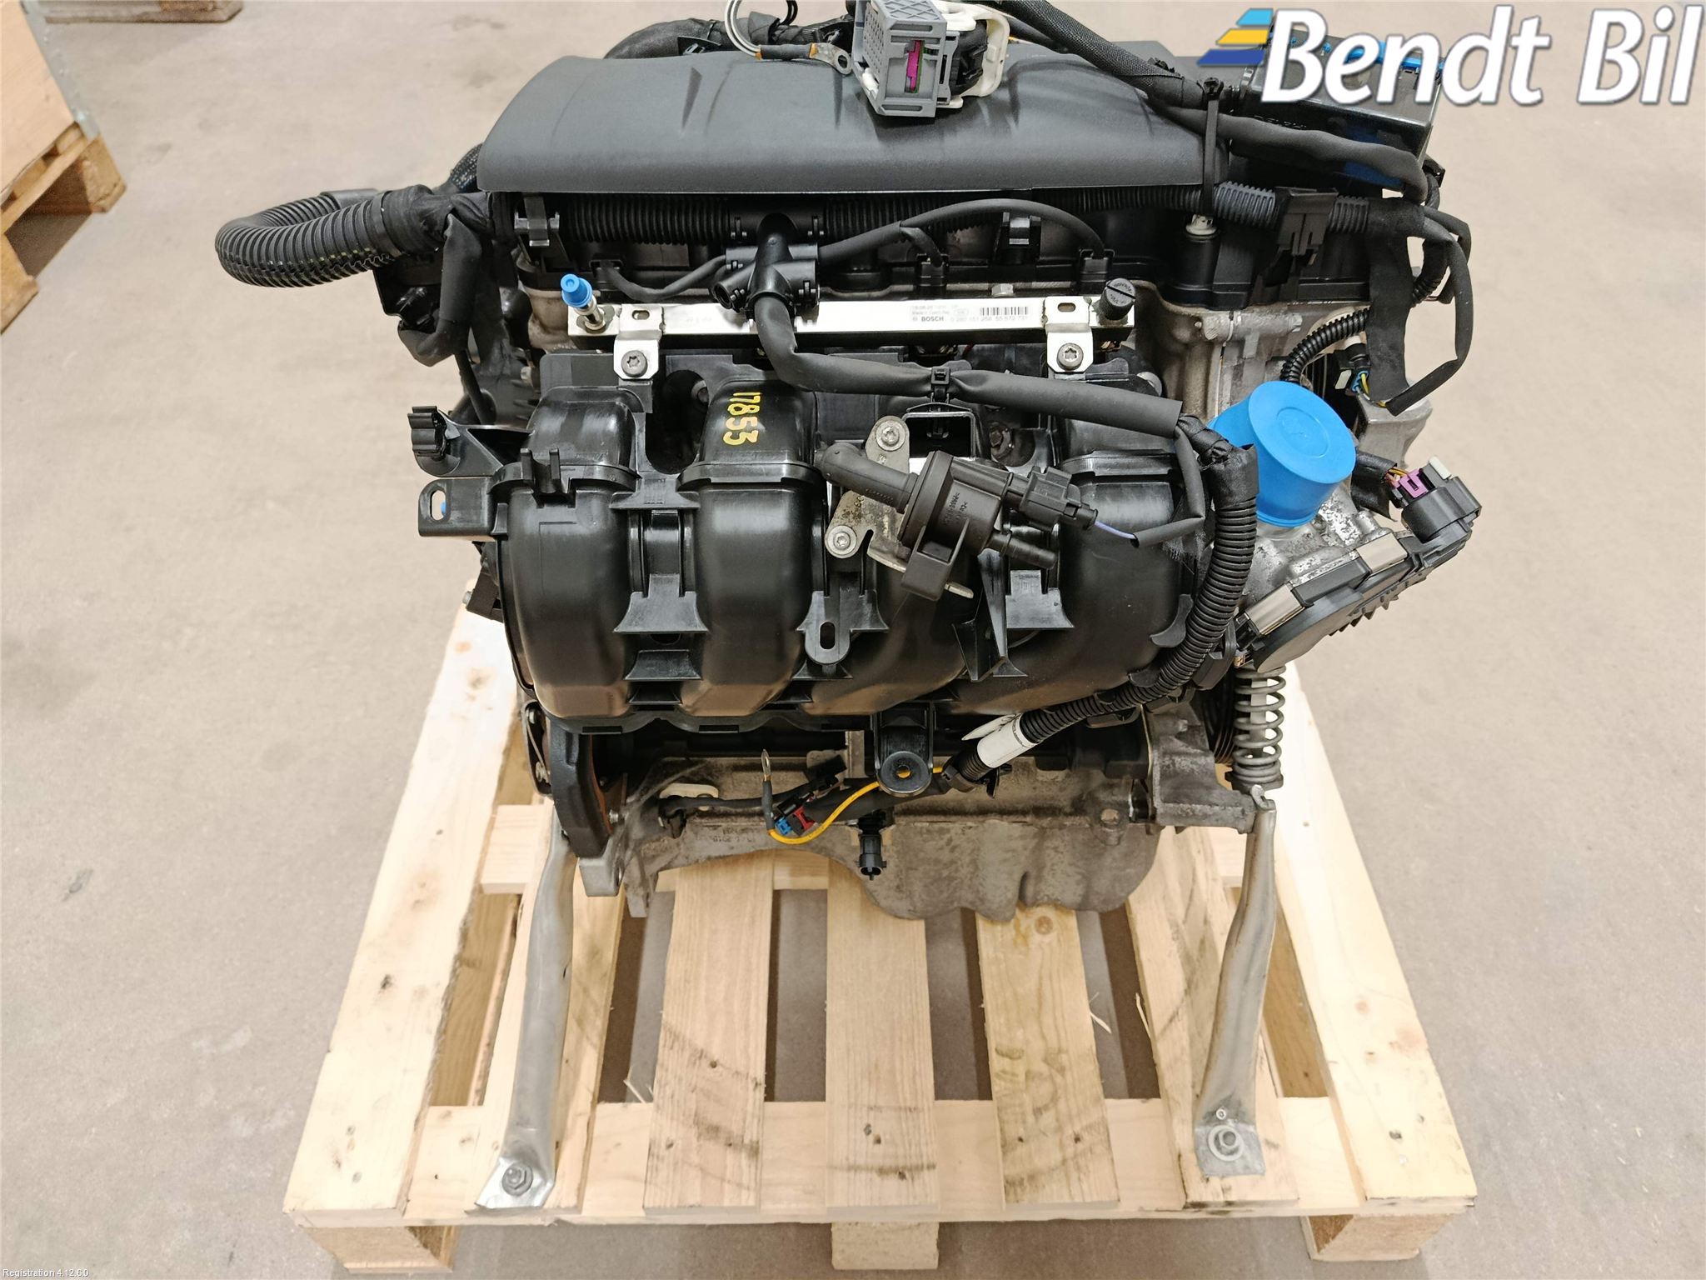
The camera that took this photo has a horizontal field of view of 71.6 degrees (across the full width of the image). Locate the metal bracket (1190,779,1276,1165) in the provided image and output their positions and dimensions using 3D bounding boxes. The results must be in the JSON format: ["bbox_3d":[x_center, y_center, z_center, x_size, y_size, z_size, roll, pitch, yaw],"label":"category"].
[{"bbox_3d":[0.262,0.231,0.790,0.047,0.275,0.041,0,16,0],"label":"metal bracket"}]

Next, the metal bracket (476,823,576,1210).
[{"bbox_3d":[-0.215,0.244,0.803,0.044,0.273,0.038,5,3,0],"label":"metal bracket"}]

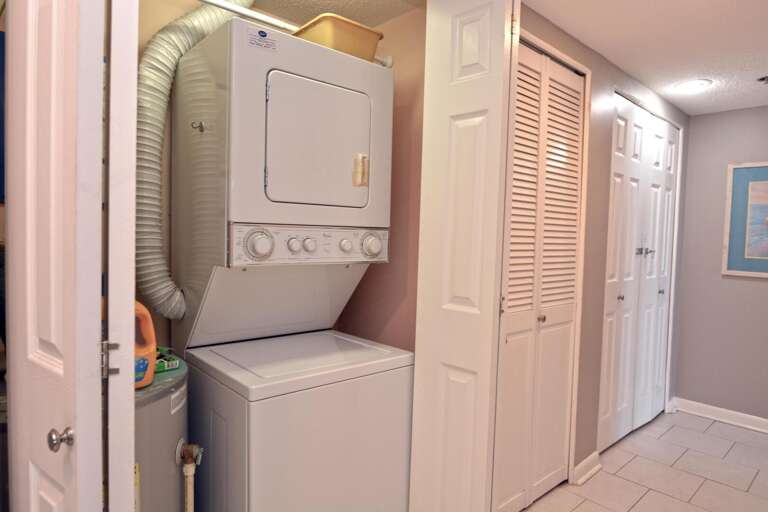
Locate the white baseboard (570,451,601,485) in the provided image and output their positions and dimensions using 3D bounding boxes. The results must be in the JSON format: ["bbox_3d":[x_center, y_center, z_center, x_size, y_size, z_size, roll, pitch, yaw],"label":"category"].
[{"bbox_3d":[1.105,1.122,2.393,0.303,0.090,0.030,-1,3,-42],"label":"white baseboard"}]

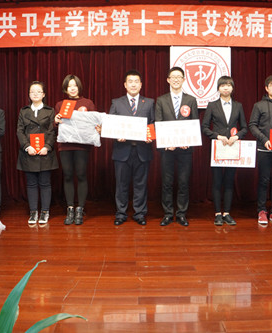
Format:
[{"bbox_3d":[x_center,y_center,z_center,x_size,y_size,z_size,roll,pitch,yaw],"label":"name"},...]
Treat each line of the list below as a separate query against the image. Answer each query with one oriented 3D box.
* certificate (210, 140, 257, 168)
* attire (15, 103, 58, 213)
[{"bbox_3d":[1.053,-0.136,4.050,0.480,0.290,0.020,1,4,0],"label":"certificate"},{"bbox_3d":[-1.132,-0.101,4.330,0.477,1.242,0.320,-1,4,-7],"label":"attire"}]

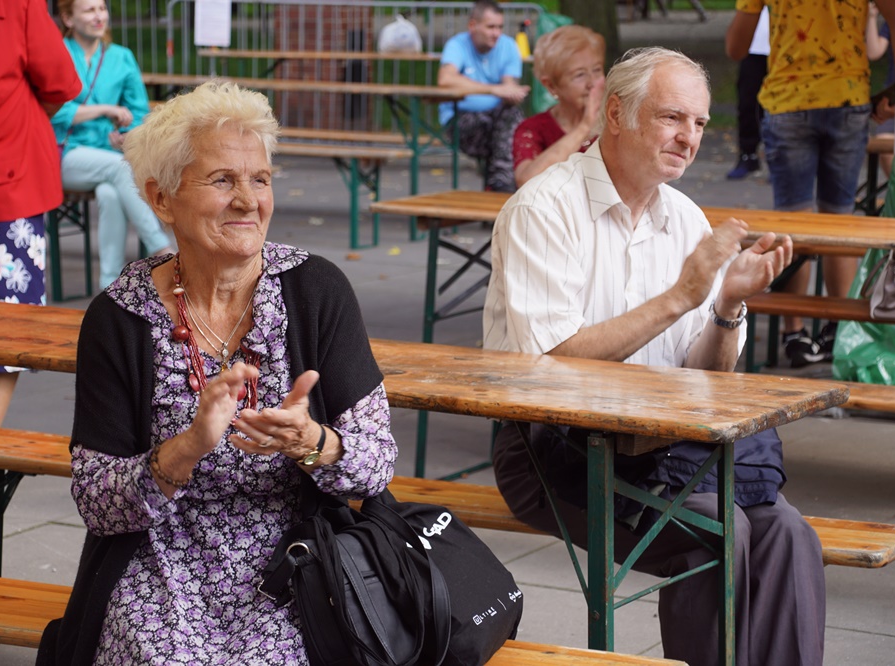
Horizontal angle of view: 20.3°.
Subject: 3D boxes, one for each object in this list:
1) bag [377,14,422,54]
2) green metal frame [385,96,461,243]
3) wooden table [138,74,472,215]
[{"bbox_3d":[-0.321,-1.993,16.700,0.290,0.265,0.260,2,9,5],"label":"bag"},{"bbox_3d":[-0.153,-0.863,12.855,0.270,0.730,0.480,5,10,24],"label":"green metal frame"},{"bbox_3d":[-0.861,-0.933,13.140,2.200,0.765,0.500,5,10,24],"label":"wooden table"}]

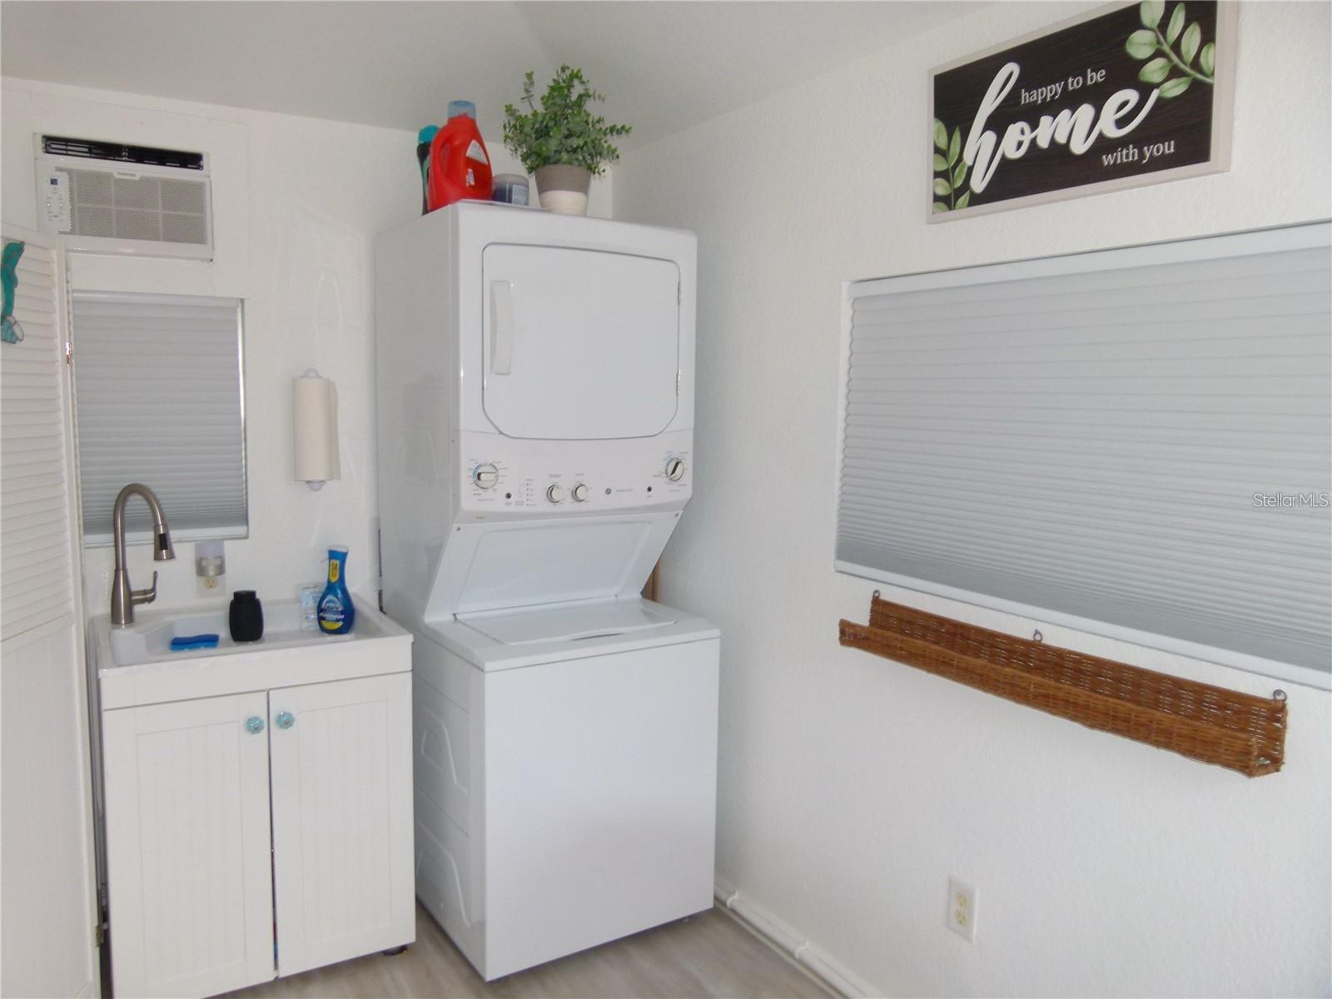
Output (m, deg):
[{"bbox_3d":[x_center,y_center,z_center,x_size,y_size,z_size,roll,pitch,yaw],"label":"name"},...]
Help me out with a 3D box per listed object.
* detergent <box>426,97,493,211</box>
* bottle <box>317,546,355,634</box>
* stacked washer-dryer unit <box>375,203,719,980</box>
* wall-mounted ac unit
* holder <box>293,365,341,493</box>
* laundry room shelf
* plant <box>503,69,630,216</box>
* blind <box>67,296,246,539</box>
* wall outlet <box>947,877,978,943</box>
[{"bbox_3d":[-0.528,-0.870,2.460,0.160,0.288,0.105,-3,7,-33],"label":"detergent"},{"bbox_3d":[-0.860,0.232,2.504,0.090,0.226,0.060,-1,6,-19],"label":"bottle"},{"bbox_3d":[-0.355,0.195,2.755,0.680,1.886,0.810,-3,7,-33],"label":"stacked washer-dryer unit"},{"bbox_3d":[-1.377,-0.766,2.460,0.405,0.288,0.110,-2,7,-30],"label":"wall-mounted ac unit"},{"bbox_3d":[-0.987,-0.196,2.716,0.120,0.335,0.130,-2,7,-30],"label":"holder"},{"bbox_3d":[0.690,0.319,1.858,0.100,0.125,0.905,-3,7,-33],"label":"laundry room shelf"},{"bbox_3d":[-0.263,-0.931,2.543,0.320,0.400,0.305,1,6,0],"label":"plant"},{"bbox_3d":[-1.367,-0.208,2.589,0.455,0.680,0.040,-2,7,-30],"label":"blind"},{"bbox_3d":[0.636,0.880,2.066,0.008,0.114,0.071,-3,7,-33],"label":"wall outlet"}]

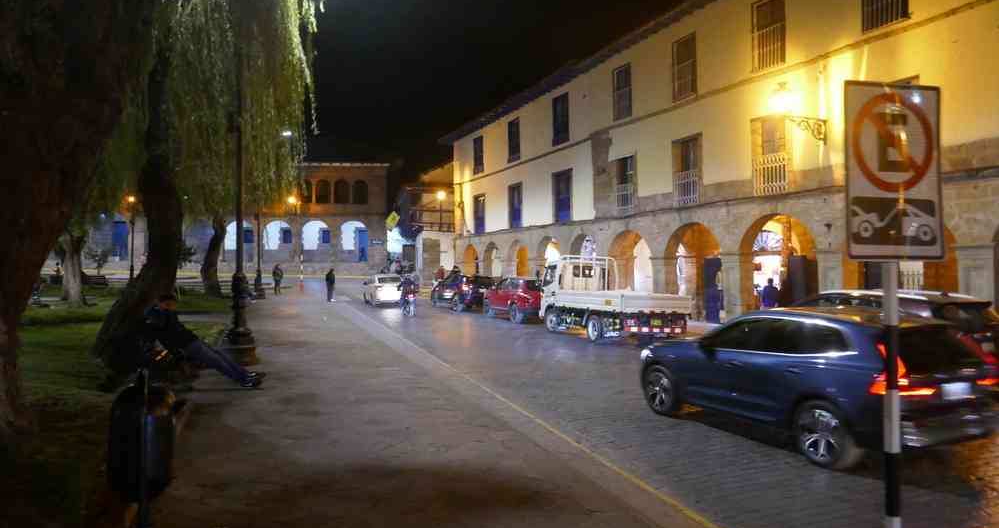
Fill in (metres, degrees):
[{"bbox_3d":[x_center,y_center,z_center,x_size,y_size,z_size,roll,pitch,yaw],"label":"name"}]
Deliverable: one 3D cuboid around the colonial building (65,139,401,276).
[{"bbox_3d":[-25.400,-4.400,70.000,29.500,11.200,12.000,0,-1,-7],"label":"colonial building"}]

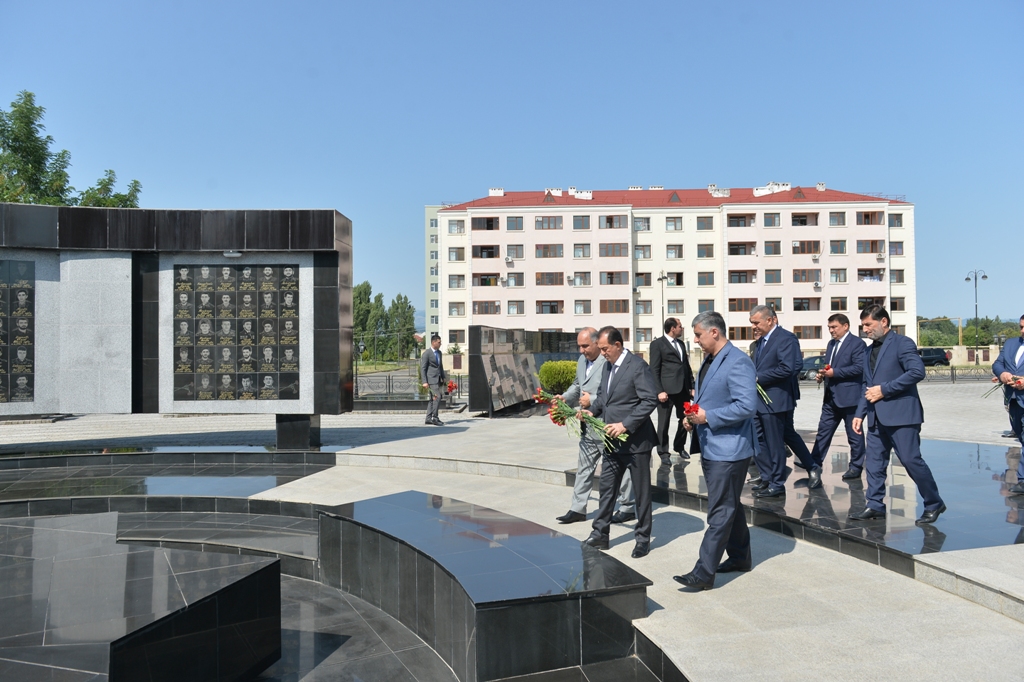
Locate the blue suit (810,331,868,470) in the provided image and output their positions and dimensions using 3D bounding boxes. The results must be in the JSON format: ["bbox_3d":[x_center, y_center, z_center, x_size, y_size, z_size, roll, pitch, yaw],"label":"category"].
[{"bbox_3d":[3.612,0.632,7.550,0.660,1.451,0.560,0,-2,-22],"label":"blue suit"}]

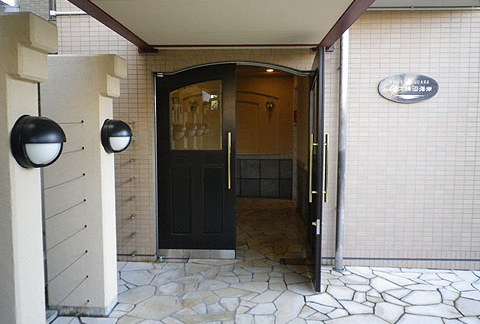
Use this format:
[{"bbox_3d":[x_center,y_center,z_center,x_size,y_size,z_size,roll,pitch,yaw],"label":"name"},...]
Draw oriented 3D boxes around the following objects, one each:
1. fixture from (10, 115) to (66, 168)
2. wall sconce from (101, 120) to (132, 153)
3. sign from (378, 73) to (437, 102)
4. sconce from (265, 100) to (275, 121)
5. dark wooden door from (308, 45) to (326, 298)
[{"bbox_3d":[-0.975,-0.098,1.948,0.187,0.267,0.267,0,4,2],"label":"fixture"},{"bbox_3d":[-0.935,-0.199,3.025,0.187,0.267,0.267,0,4,2],"label":"wall sconce"},{"bbox_3d":[1.721,-0.750,3.961,0.600,0.297,0.035,0,4,2],"label":"sign"},{"bbox_3d":[0.599,-1.035,7.878,0.190,0.410,0.130,0,4,2],"label":"sconce"},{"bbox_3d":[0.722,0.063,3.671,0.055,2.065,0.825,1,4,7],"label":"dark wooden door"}]

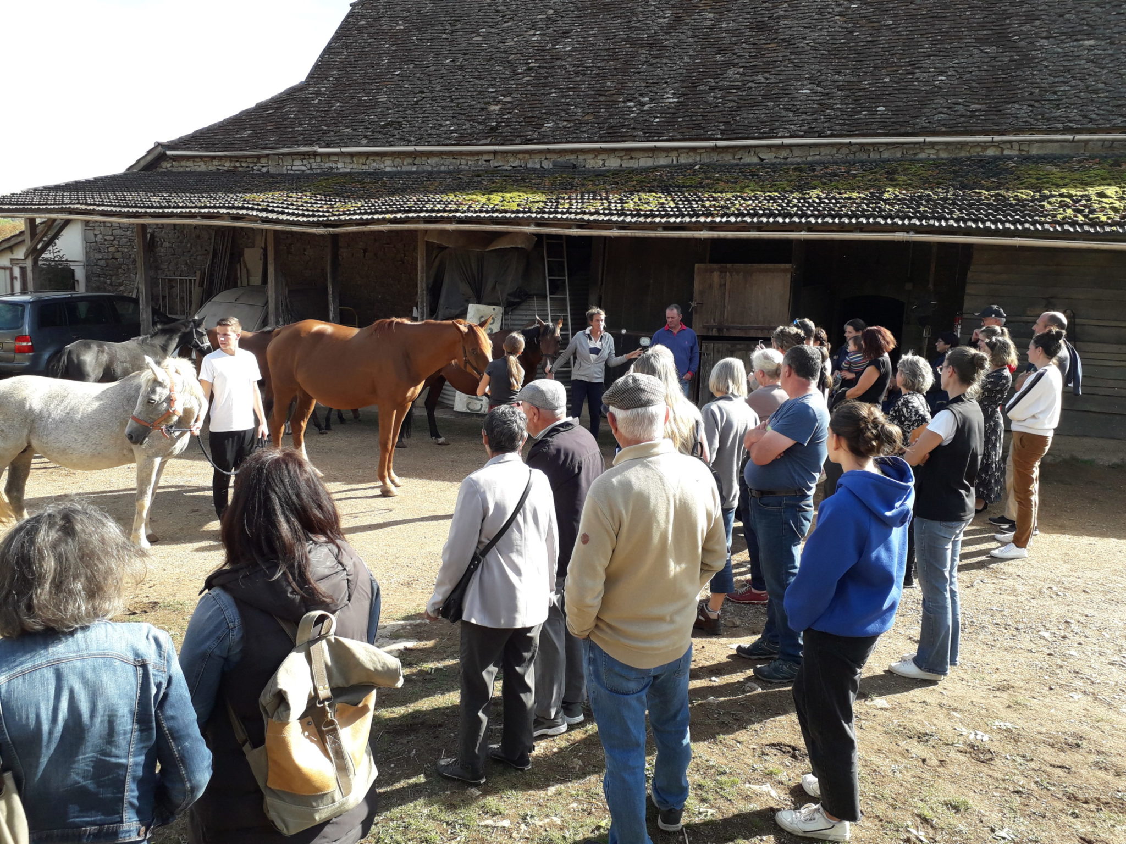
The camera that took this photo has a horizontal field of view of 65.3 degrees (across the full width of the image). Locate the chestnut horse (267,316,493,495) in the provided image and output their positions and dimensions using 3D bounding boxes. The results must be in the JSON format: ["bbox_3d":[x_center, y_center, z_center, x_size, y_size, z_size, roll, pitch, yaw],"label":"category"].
[{"bbox_3d":[-1.756,-0.181,8.324,2.300,1.670,0.600,4,10,14],"label":"chestnut horse"}]

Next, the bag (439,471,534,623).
[{"bbox_3d":[-0.323,0.494,3.685,0.380,0.610,0.300,2,10,5],"label":"bag"}]

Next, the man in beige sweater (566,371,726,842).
[{"bbox_3d":[0.290,0.718,3.227,0.580,1.750,0.420,0,10,-8],"label":"man in beige sweater"}]

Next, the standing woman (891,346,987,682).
[{"bbox_3d":[1.985,0.521,4.621,0.440,1.710,0.480,8,12,34],"label":"standing woman"}]

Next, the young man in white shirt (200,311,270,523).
[{"bbox_3d":[-2.595,0.032,6.900,0.530,1.720,0.320,-1,10,-10],"label":"young man in white shirt"}]

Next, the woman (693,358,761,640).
[{"bbox_3d":[0.904,0.439,5.208,0.470,1.630,0.380,-4,11,-27],"label":"woman"}]

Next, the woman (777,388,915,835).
[{"bbox_3d":[1.064,0.749,3.385,0.480,1.660,0.480,10,13,41],"label":"woman"}]

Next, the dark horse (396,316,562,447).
[{"bbox_3d":[-0.987,-0.467,10.416,2.000,1.530,0.550,2,10,8],"label":"dark horse"}]

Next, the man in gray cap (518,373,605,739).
[{"bbox_3d":[-0.016,0.608,4.075,0.460,1.660,0.500,7,12,31],"label":"man in gray cap"}]

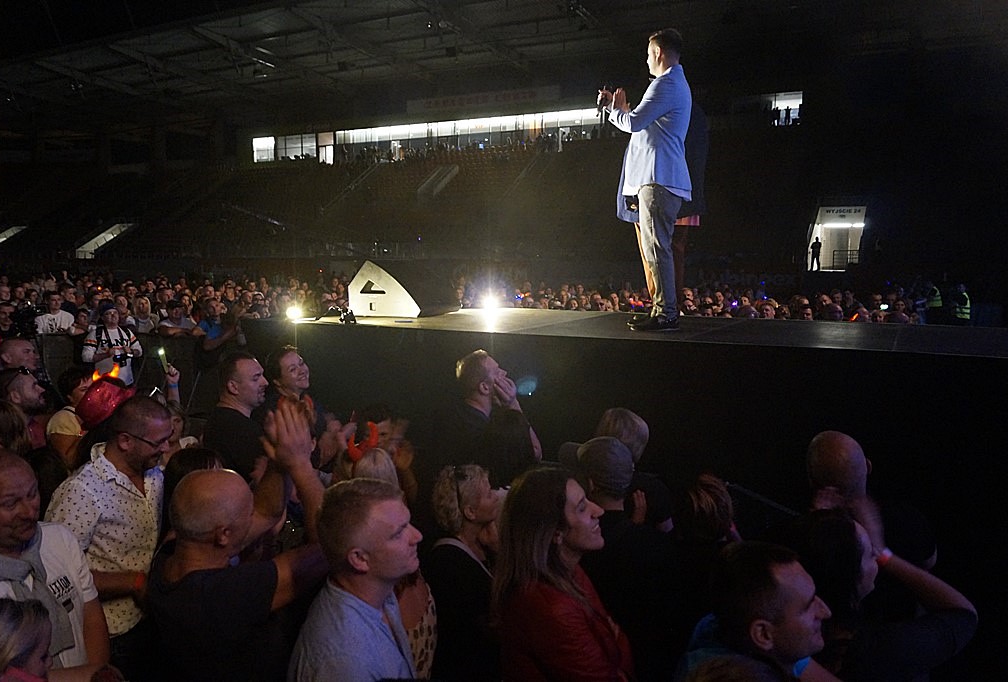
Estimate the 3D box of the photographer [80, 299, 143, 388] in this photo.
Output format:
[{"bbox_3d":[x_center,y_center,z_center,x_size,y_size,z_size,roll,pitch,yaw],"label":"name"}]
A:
[{"bbox_3d":[-3.867,0.503,7.661,0.620,1.770,0.480,-3,8,-30],"label":"photographer"}]

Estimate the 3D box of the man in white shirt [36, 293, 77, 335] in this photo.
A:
[{"bbox_3d":[-5.138,0.328,8.869,0.550,1.760,0.380,-4,8,-31],"label":"man in white shirt"}]

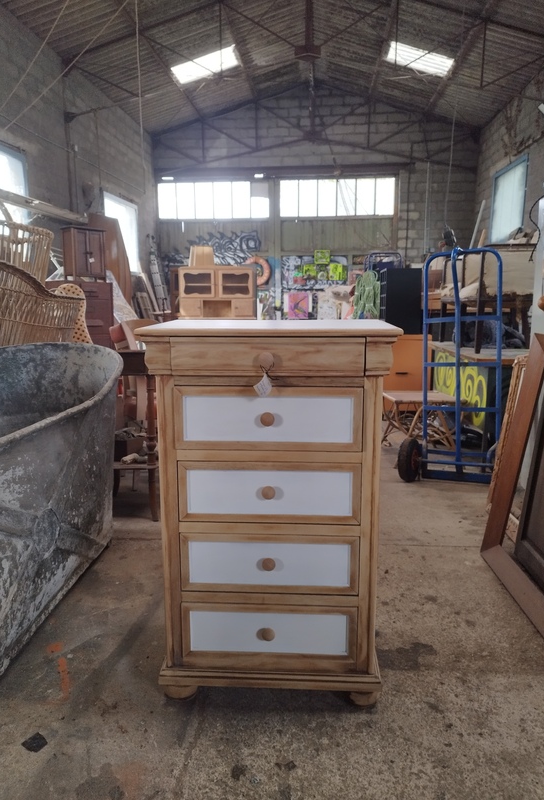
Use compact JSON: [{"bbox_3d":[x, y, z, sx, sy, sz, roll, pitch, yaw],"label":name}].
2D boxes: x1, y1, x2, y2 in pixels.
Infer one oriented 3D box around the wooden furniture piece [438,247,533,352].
[{"bbox_3d":[1.539,-0.709,3.918,0.420,0.670,0.870,1,12,4],"label":"wooden furniture piece"}]

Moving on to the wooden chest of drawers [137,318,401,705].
[{"bbox_3d":[0.001,0.307,1.621,0.644,1.049,0.405,1,12,3],"label":"wooden chest of drawers"}]

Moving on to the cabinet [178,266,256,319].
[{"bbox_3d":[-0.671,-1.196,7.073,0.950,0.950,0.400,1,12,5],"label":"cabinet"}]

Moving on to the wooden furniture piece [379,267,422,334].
[{"bbox_3d":[1.176,-0.899,5.072,0.309,0.566,0.500,1,12,5],"label":"wooden furniture piece"}]

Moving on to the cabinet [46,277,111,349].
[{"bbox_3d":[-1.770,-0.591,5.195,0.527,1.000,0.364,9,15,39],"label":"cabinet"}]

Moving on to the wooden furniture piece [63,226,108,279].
[{"bbox_3d":[-1.684,-1.295,4.981,0.205,0.465,0.331,11,16,43],"label":"wooden furniture piece"}]

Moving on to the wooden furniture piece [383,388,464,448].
[{"bbox_3d":[1.084,0.154,4.078,0.470,0.362,0.420,-1,12,-4],"label":"wooden furniture piece"}]

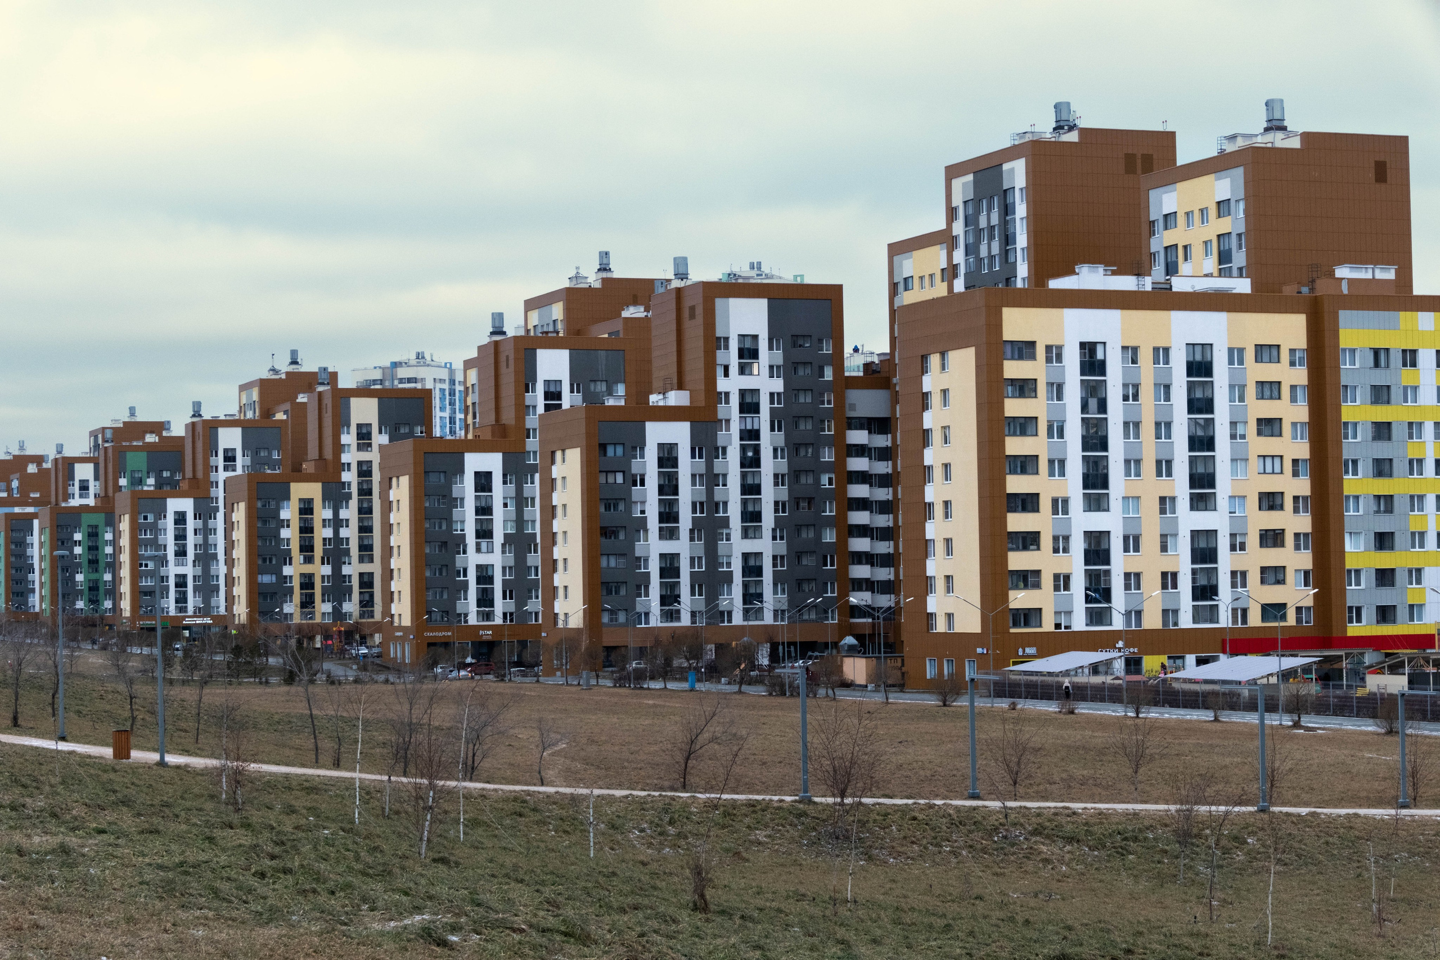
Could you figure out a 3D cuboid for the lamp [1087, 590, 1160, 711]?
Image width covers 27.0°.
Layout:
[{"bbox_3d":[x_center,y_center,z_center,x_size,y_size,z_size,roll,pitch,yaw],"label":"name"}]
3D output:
[{"bbox_3d":[25.552,10.871,189.158,5.200,7.800,0.500,0,-3,-23],"label":"lamp"}]

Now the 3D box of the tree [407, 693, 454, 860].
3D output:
[{"bbox_3d":[-5.031,5.115,52.000,0.850,2.943,0.850,-1,-2,0],"label":"tree"}]

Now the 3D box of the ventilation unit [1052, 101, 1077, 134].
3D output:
[{"bbox_3d":[35.839,-37.672,312.000,2.200,3.250,2.000,-1,-2,0],"label":"ventilation unit"}]

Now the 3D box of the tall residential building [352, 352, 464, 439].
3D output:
[{"bbox_3d":[-96.793,4.230,961.836,32.000,88.000,32.000,-2,-3,25],"label":"tall residential building"}]

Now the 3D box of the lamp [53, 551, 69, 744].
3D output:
[{"bbox_3d":[-20.659,5.172,94.120,0.500,5.937,0.500,-1,-2,0],"label":"lamp"}]

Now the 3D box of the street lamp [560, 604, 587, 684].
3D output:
[{"bbox_3d":[-14.788,15.645,285.156,4.900,7.700,0.500,0,-3,-23],"label":"street lamp"}]

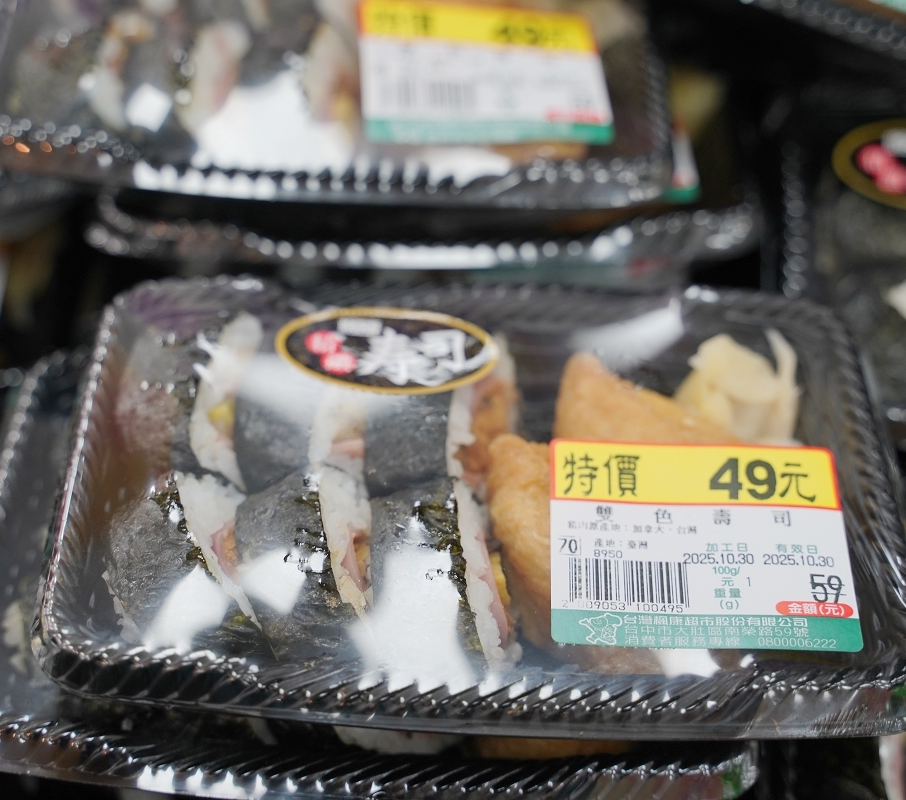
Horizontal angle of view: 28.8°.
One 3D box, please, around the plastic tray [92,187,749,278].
[{"bbox_3d":[-0.009,-0.070,0.508,0.180,0.039,0.122,0,47,-2],"label":"plastic tray"}]

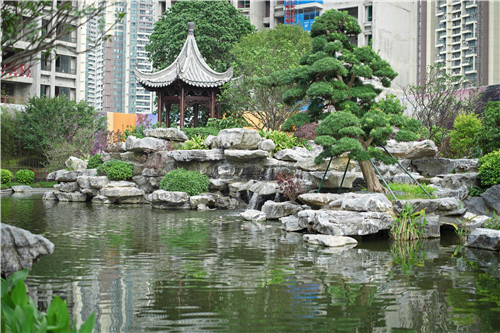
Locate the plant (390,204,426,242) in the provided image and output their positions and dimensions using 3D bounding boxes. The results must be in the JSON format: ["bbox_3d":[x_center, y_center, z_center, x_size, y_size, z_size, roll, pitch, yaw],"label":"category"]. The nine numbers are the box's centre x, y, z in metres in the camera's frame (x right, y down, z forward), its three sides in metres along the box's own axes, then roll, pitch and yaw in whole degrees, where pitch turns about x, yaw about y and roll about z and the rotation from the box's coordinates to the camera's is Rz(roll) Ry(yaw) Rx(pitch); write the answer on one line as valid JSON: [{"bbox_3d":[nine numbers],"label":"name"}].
[{"bbox_3d":[3.466,1.203,16.700,0.787,0.831,0.650,1,0,0],"label":"plant"}]

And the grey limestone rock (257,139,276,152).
[{"bbox_3d":[0.733,-0.844,30.690,0.663,0.496,0.600,1,0,1],"label":"grey limestone rock"}]

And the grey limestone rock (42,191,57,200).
[{"bbox_3d":[-9.951,1.439,37.900,0.720,0.480,0.600,1,0,0],"label":"grey limestone rock"}]

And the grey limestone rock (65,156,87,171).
[{"bbox_3d":[-8.752,-0.150,38.300,1.080,0.670,0.800,1,0,0],"label":"grey limestone rock"}]

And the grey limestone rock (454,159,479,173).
[{"bbox_3d":[7.655,-0.035,27.000,0.860,0.480,0.650,1,0,0],"label":"grey limestone rock"}]

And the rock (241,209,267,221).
[{"bbox_3d":[0.118,1.622,25.800,0.860,0.380,0.620,1,0,0],"label":"rock"}]

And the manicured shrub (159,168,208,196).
[{"bbox_3d":[-2.486,0.612,29.202,1.874,1.071,1.750,1,0,-5],"label":"manicured shrub"}]

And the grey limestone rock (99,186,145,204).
[{"bbox_3d":[-5.217,1.177,31.000,1.867,0.694,1.200,1,0,0],"label":"grey limestone rock"}]

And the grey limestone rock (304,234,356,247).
[{"bbox_3d":[1.672,1.537,15.810,1.128,0.246,0.600,1,0,6],"label":"grey limestone rock"}]

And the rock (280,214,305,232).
[{"bbox_3d":[1.024,1.373,18.400,0.578,0.412,0.500,1,0,0],"label":"rock"}]

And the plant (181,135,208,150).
[{"bbox_3d":[-2.366,-1.023,32.550,1.194,0.682,1.000,1,0,-4],"label":"plant"}]

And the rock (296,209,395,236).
[{"bbox_3d":[2.139,1.254,17.100,2.195,0.552,1.500,1,0,0],"label":"rock"}]

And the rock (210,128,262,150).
[{"bbox_3d":[-0.518,-1.036,29.300,1.995,0.844,1.400,1,0,0],"label":"rock"}]

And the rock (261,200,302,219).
[{"bbox_3d":[1.110,1.515,26.900,1.450,0.600,1.000,1,0,0],"label":"rock"}]

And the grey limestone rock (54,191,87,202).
[{"bbox_3d":[-8.721,1.458,37.100,1.530,0.550,1.000,1,0,0],"label":"grey limestone rock"}]

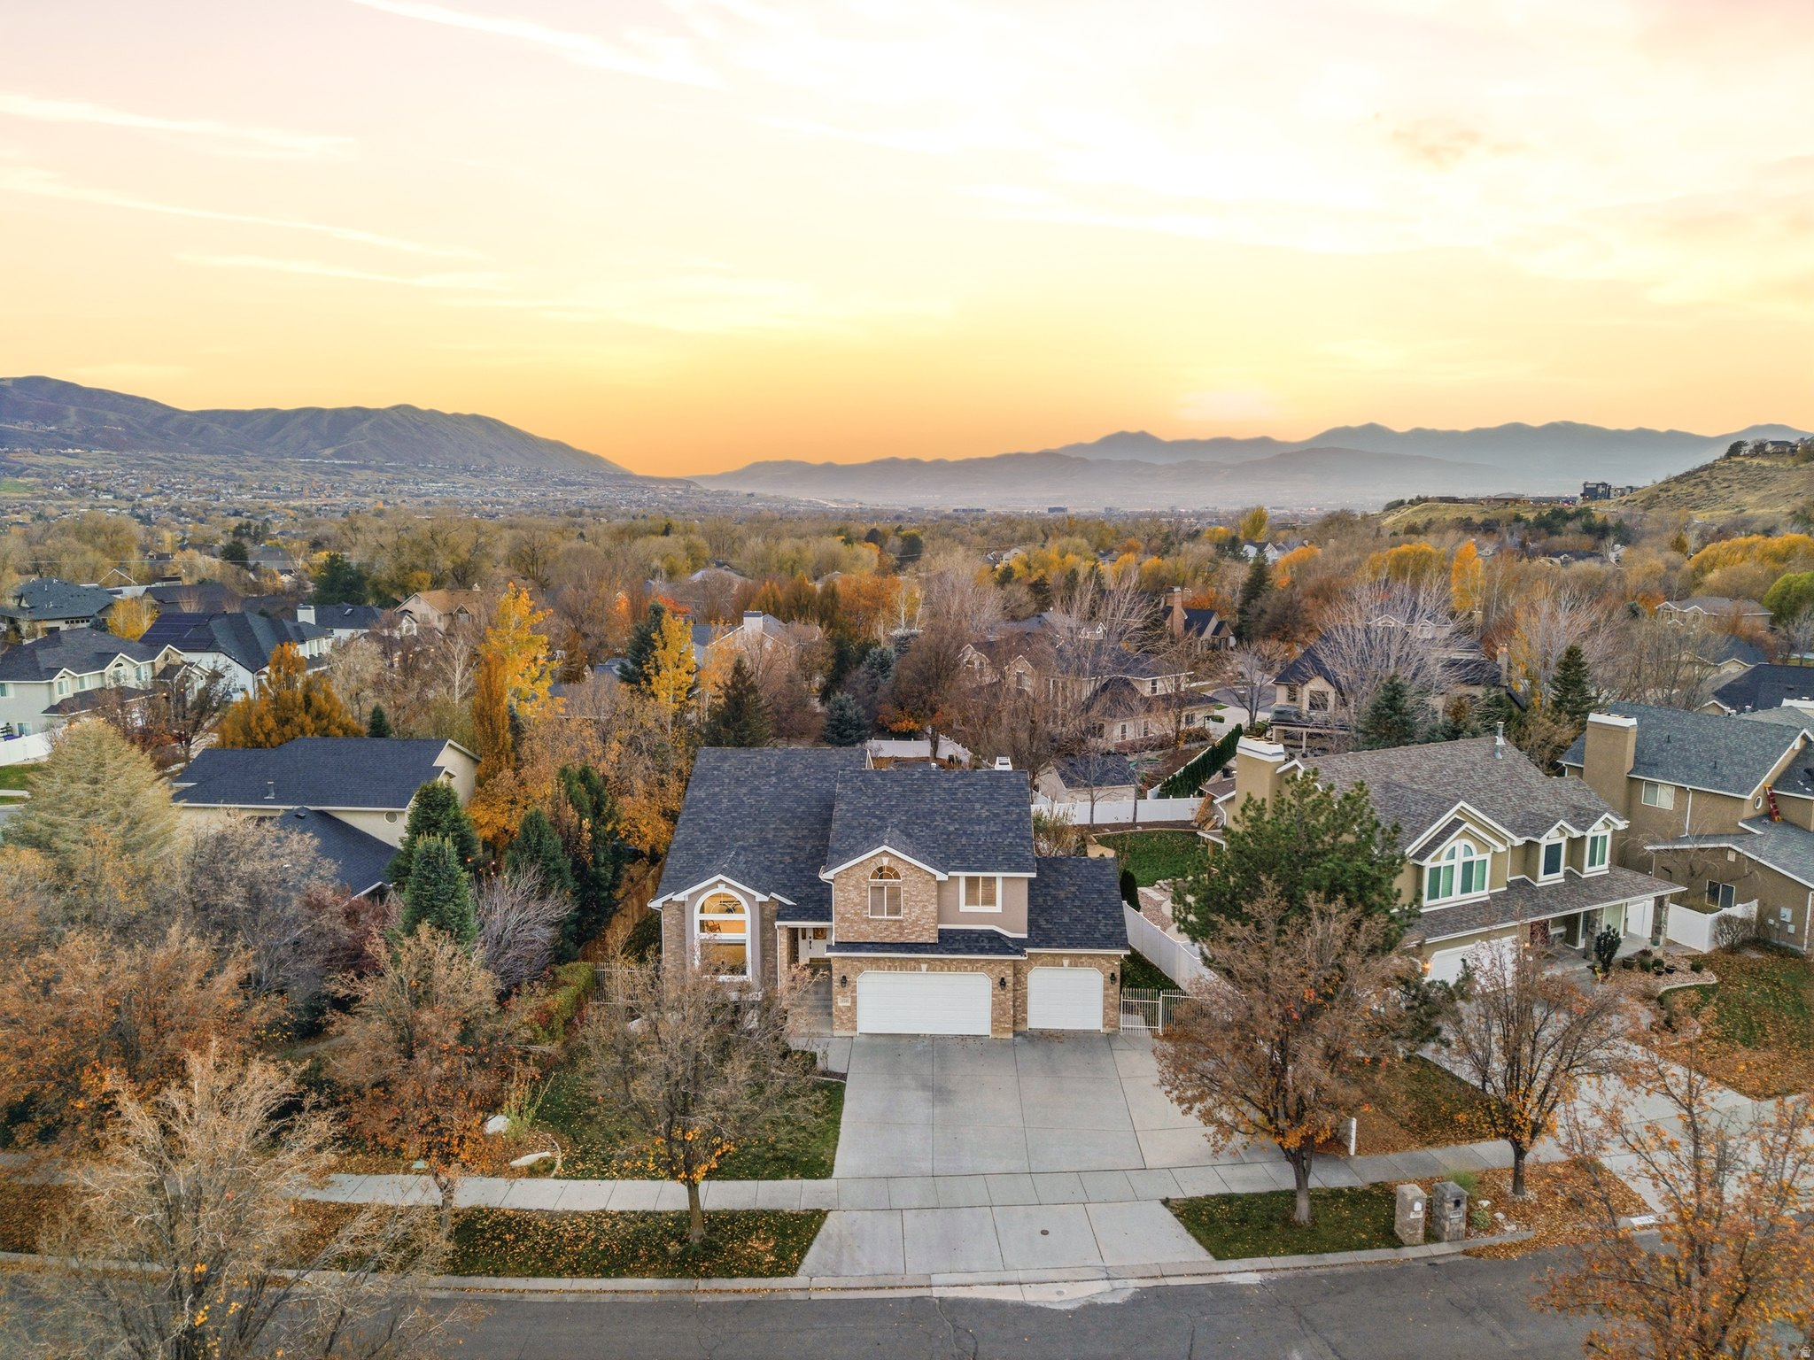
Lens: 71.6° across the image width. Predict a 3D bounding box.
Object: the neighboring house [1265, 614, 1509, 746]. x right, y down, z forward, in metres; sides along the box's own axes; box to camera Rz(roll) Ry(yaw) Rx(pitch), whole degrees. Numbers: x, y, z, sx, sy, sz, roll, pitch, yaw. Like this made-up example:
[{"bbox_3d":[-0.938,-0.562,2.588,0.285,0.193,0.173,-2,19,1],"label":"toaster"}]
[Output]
[{"bbox_3d":[42.220,0.740,110.610,16.400,10.200,13.000,5,10,30],"label":"neighboring house"}]

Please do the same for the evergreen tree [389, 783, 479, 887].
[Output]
[{"bbox_3d":[-20.760,8.110,56.030,4.300,7.360,4.300,0,8,0],"label":"evergreen tree"}]

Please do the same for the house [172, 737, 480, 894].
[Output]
[{"bbox_3d":[-28.300,7.334,59.864,11.900,7.900,16.300,0,8,2],"label":"house"}]

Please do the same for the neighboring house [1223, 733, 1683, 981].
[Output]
[{"bbox_3d":[22.940,7.030,53.840,15.800,8.800,11.600,-4,9,-25],"label":"neighboring house"}]

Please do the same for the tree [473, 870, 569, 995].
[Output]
[{"bbox_3d":[-15.295,10.094,49.256,3.800,5.200,3.800,-3,9,-18],"label":"tree"}]

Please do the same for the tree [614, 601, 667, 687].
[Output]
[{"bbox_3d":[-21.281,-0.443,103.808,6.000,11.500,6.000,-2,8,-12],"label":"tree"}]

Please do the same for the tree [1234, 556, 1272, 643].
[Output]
[{"bbox_3d":[49.190,-11.338,178.917,5.400,12.558,5.400,0,8,0],"label":"tree"}]

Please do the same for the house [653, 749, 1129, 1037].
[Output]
[{"bbox_3d":[-0.484,7.526,53.698,17.800,9.100,16.000,0,8,2],"label":"house"}]

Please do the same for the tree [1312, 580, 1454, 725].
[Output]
[{"bbox_3d":[37.126,-0.507,98.063,11.200,14.553,11.200,0,8,0],"label":"tree"}]

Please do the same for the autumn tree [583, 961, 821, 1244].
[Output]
[{"bbox_3d":[-5.692,11.691,34.156,6.300,7.800,6.300,-1,8,-10],"label":"autumn tree"}]

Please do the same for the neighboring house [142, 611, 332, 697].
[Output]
[{"bbox_3d":[-74.400,-3.250,140.000,13.800,9.000,17.000,1,8,4],"label":"neighboring house"}]

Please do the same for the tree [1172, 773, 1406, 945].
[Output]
[{"bbox_3d":[14.535,8.770,44.476,8.900,9.800,8.900,3,9,19],"label":"tree"}]

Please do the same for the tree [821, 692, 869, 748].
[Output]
[{"bbox_3d":[-5.490,3.580,112.370,4.000,5.070,4.000,0,8,0],"label":"tree"}]

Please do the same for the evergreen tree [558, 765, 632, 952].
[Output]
[{"bbox_3d":[-13.600,7.650,55.070,3.200,7.950,3.200,0,8,0],"label":"evergreen tree"}]

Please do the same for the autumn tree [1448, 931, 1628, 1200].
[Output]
[{"bbox_3d":[18.323,11.291,36.201,5.200,7.600,5.200,4,9,28],"label":"autumn tree"}]

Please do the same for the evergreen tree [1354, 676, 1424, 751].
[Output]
[{"bbox_3d":[34.480,4.030,90.640,5.200,8.860,5.200,0,8,0],"label":"evergreen tree"}]

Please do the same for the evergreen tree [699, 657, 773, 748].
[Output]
[{"bbox_3d":[-11.820,3.109,86.695,5.300,9.519,5.300,0,8,0],"label":"evergreen tree"}]

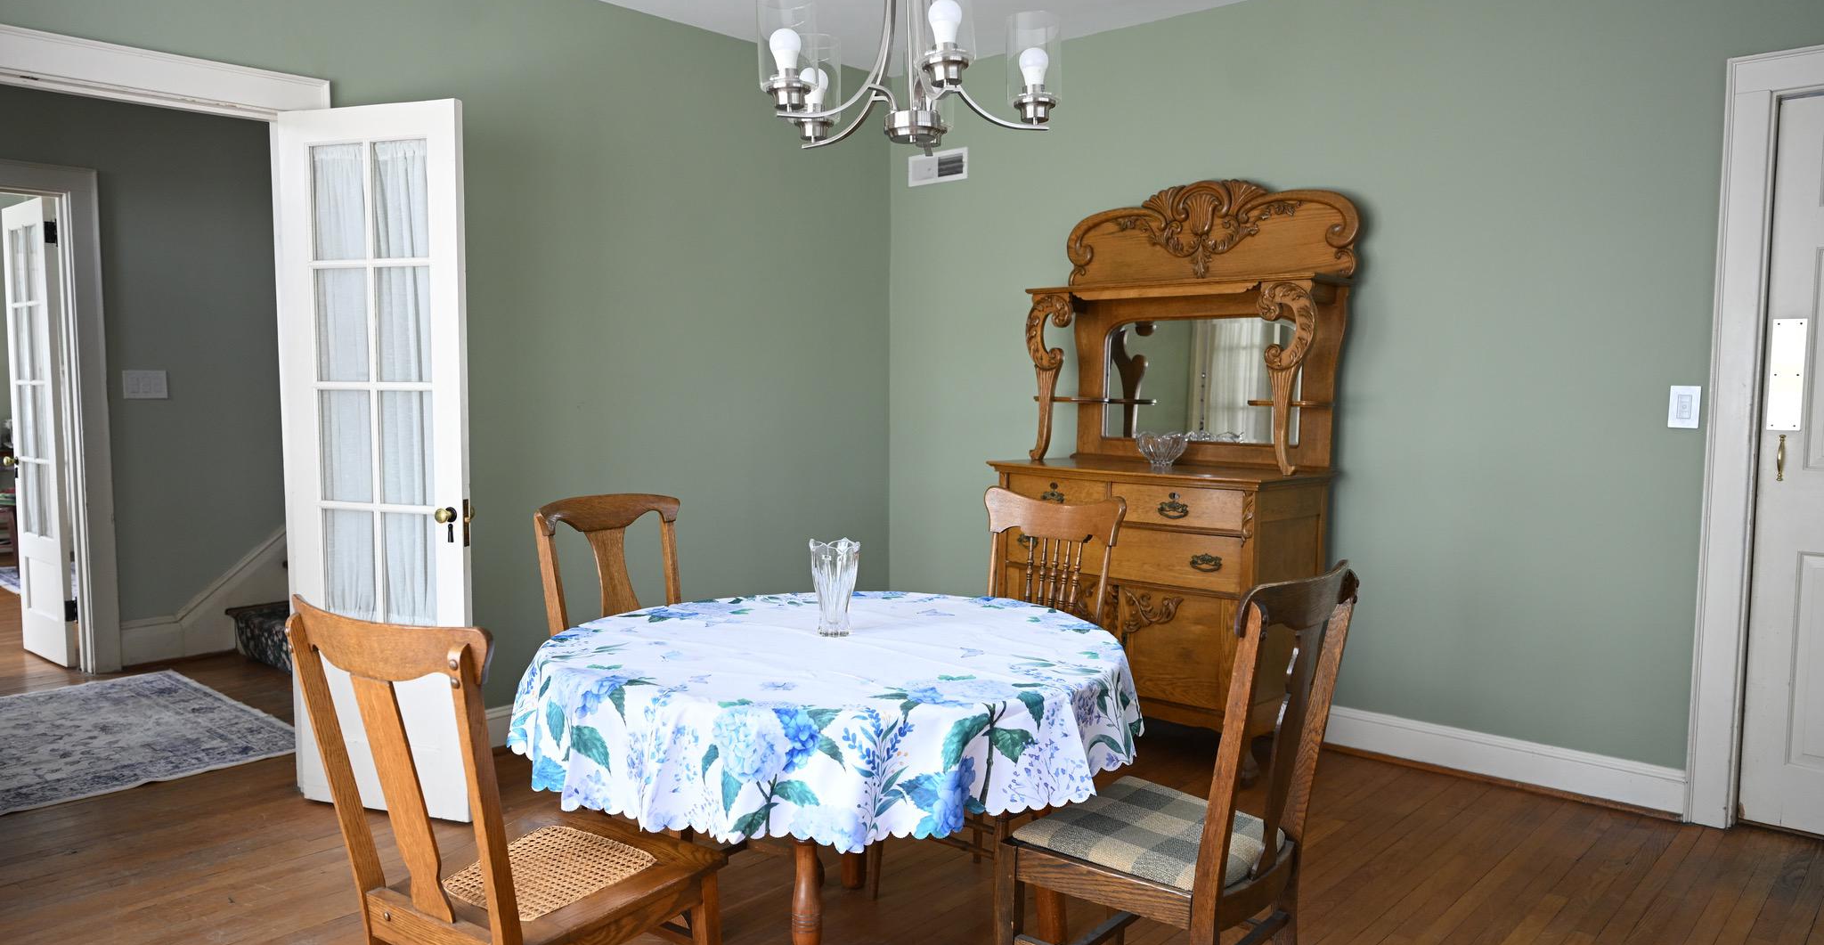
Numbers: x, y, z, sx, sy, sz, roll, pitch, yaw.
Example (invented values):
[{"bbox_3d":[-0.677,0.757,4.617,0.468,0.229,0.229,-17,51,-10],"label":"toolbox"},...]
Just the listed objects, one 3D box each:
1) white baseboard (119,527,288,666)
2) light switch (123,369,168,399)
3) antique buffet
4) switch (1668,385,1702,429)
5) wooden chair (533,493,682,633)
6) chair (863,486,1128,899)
[{"bbox_3d":[-3.209,0.550,5.543,0.030,0.550,0.720,4,6,42],"label":"white baseboard"},{"bbox_3d":[-3.351,-0.383,5.316,0.012,0.119,0.166,4,6,42],"label":"light switch"},{"bbox_3d":[0.869,-0.042,4.255,0.480,1.966,1.190,-4,7,-44],"label":"antique buffet"},{"bbox_3d":[2.184,-0.184,3.435,0.074,0.119,0.012,4,6,42],"label":"switch"},{"bbox_3d":[-0.582,0.567,2.938,0.530,0.960,0.440,5,6,43],"label":"wooden chair"},{"bbox_3d":[0.228,0.556,2.952,0.450,0.985,0.520,4,6,40],"label":"chair"}]

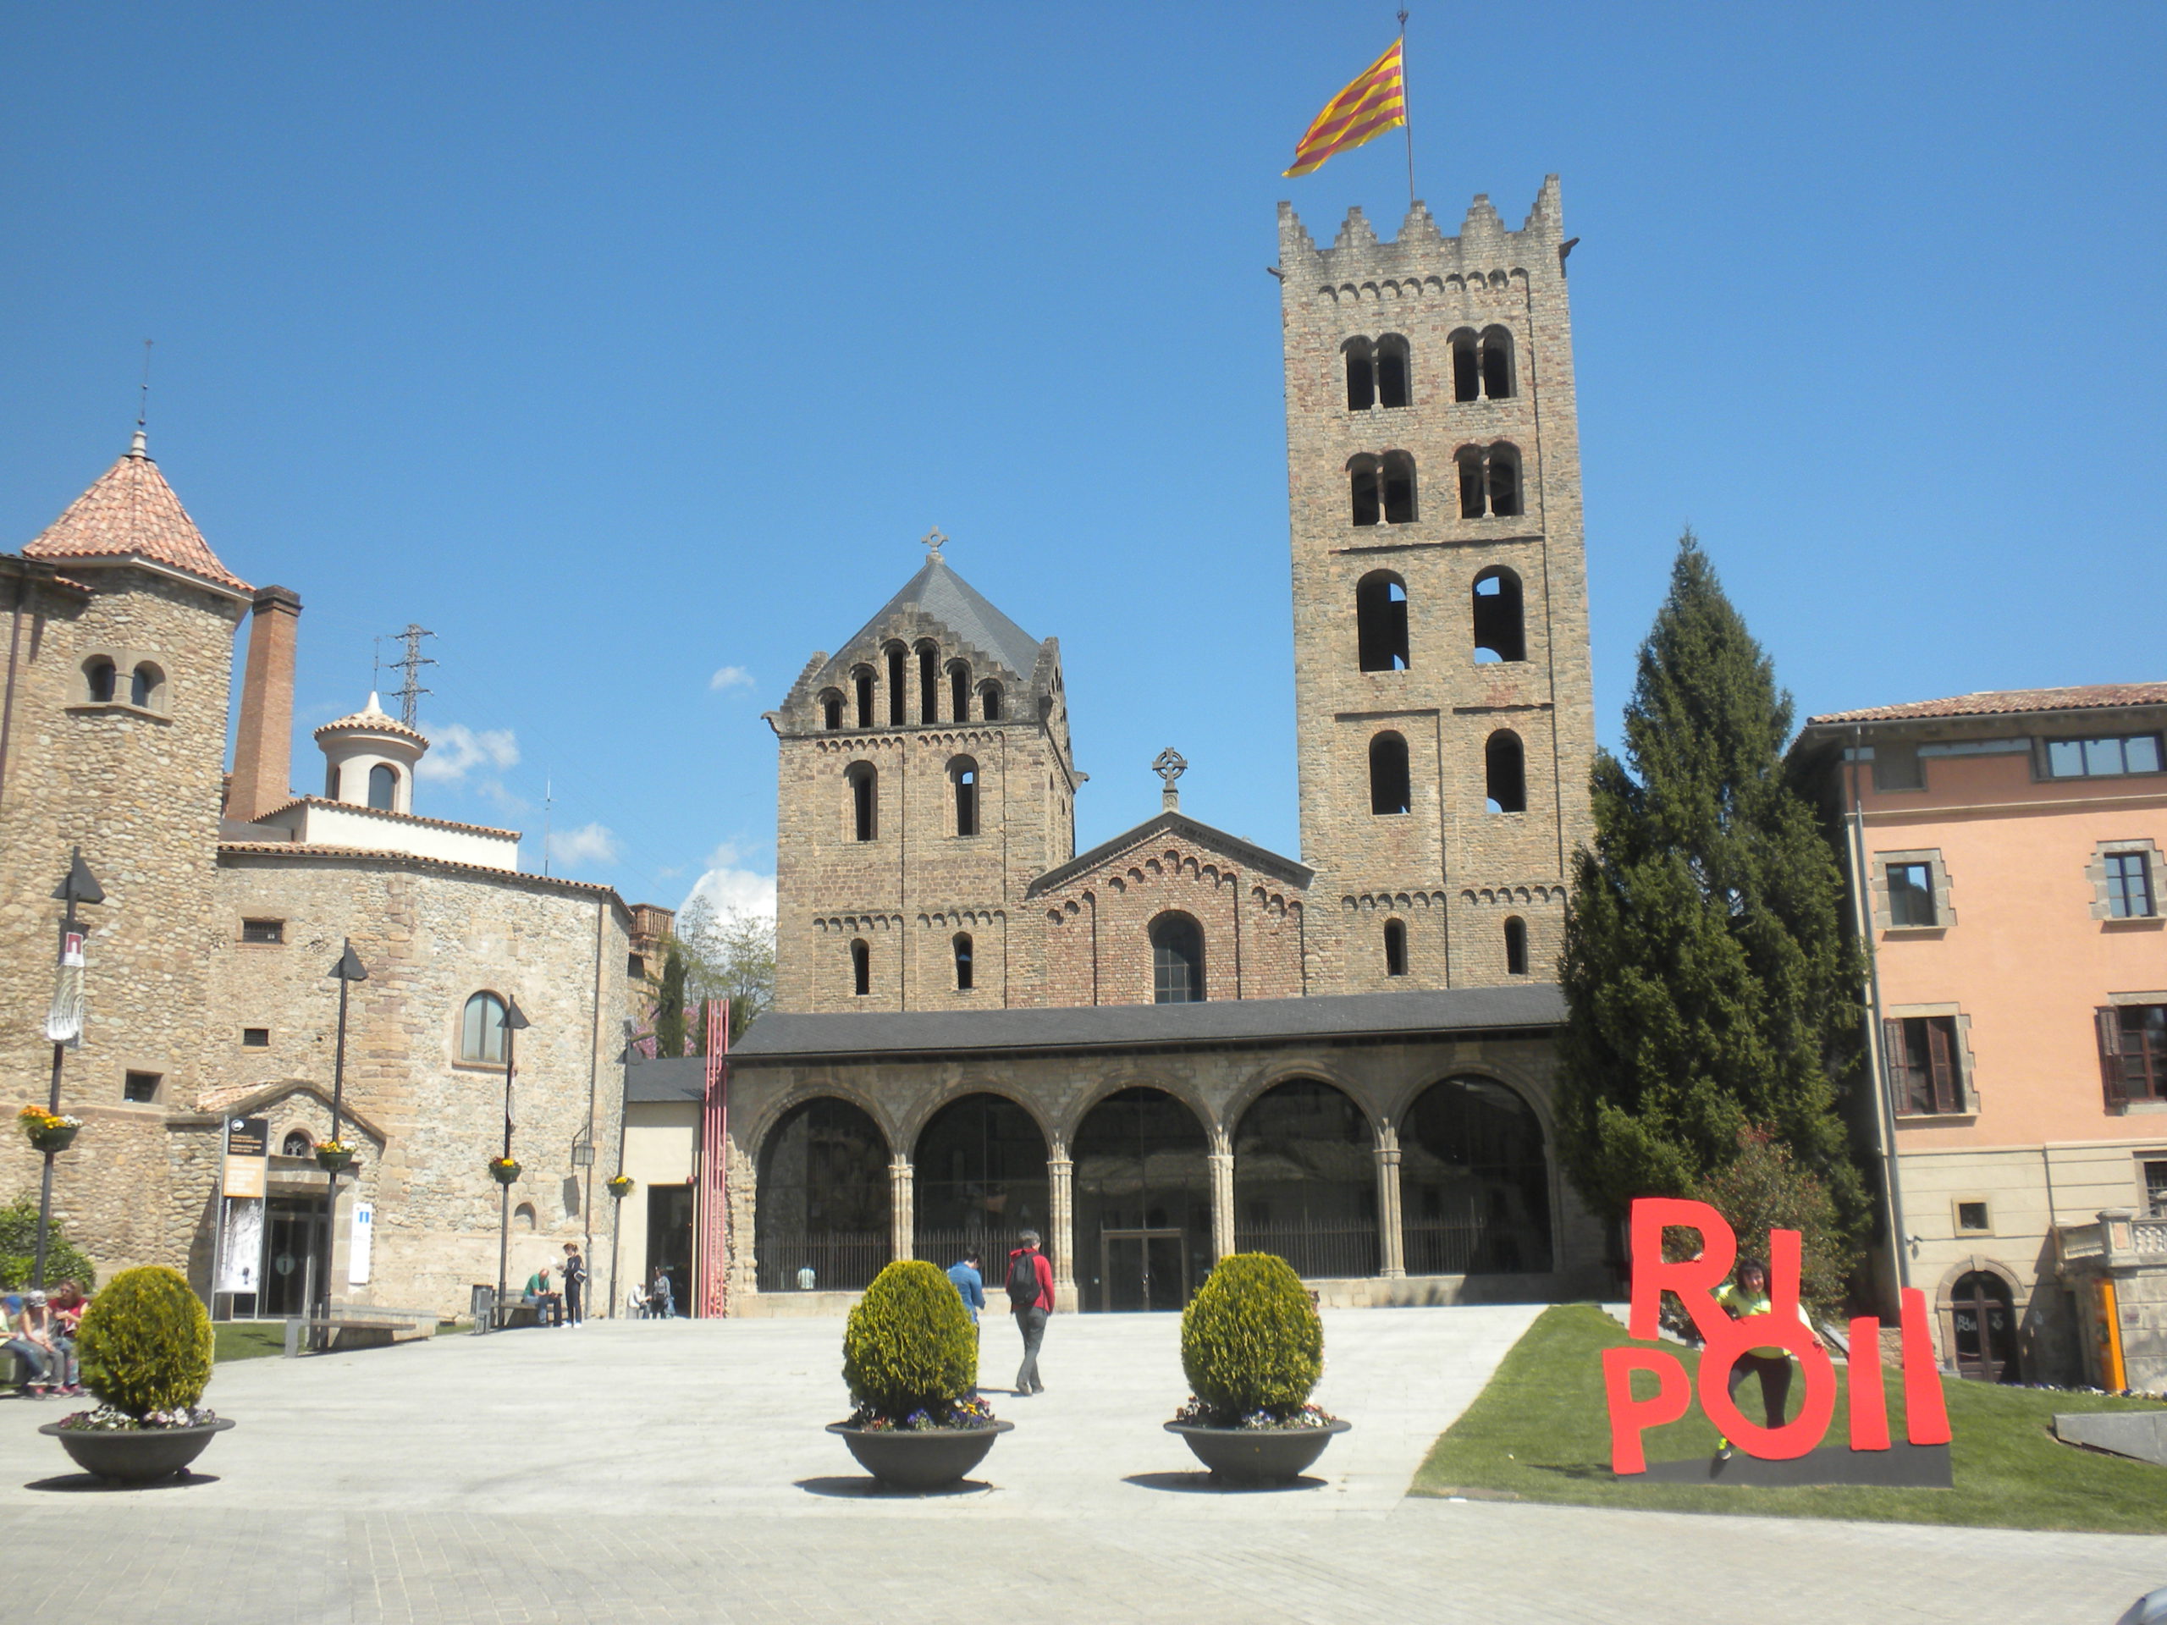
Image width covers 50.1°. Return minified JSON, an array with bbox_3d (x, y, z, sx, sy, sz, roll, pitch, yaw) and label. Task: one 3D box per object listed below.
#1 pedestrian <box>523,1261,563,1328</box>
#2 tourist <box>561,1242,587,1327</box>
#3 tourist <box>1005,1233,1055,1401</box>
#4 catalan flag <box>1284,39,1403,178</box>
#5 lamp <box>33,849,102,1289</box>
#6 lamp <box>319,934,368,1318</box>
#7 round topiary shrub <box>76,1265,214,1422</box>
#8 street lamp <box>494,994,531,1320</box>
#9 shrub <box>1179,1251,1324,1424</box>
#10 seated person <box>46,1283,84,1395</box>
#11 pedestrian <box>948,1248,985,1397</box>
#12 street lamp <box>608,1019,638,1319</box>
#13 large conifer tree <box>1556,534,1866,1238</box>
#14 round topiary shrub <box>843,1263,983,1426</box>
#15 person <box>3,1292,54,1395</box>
[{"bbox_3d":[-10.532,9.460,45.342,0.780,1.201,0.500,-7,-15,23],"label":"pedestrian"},{"bbox_3d":[-9.883,9.177,44.923,0.450,1.620,0.460,4,-14,-21],"label":"tourist"},{"bbox_3d":[-0.588,5.435,25.124,0.520,1.740,0.520,-4,-14,14],"label":"tourist"},{"bbox_3d":[10.265,-27.673,90.904,4.600,5.300,1.200,-5,-14,15],"label":"catalan flag"},{"bbox_3d":[-12.419,3.645,28.069,0.680,6.600,0.680,-2,-13,6],"label":"lamp"},{"bbox_3d":[-11.784,5.198,36.664,0.650,6.450,0.650,-2,-14,6],"label":"lamp"},{"bbox_3d":[-6.615,3.754,16.426,0.900,1.065,0.900,-1,-14,0],"label":"round topiary shrub"},{"bbox_3d":[-11.465,6.929,46.553,0.650,6.600,0.650,-2,-13,6],"label":"street lamp"},{"bbox_3d":[1.219,3.772,16.675,1.030,1.220,1.030,-1,-13,2],"label":"shrub"},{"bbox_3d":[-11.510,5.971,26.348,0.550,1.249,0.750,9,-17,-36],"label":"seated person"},{"bbox_3d":[-1.286,5.497,24.889,0.520,1.599,0.420,-7,-15,23],"label":"pedestrian"},{"bbox_3d":[-10.281,7.929,51.367,0.650,6.480,0.650,-2,-14,6],"label":"street lamp"},{"bbox_3d":[13.929,2.260,51.275,6.600,17.800,6.600,-3,-13,10],"label":"large conifer tree"},{"bbox_3d":[-1.187,3.625,15.928,0.930,1.084,0.930,-1,-14,0],"label":"round topiary shrub"},{"bbox_3d":[-12.154,6.161,26.844,0.680,1.200,0.450,-6,-14,22],"label":"person"}]

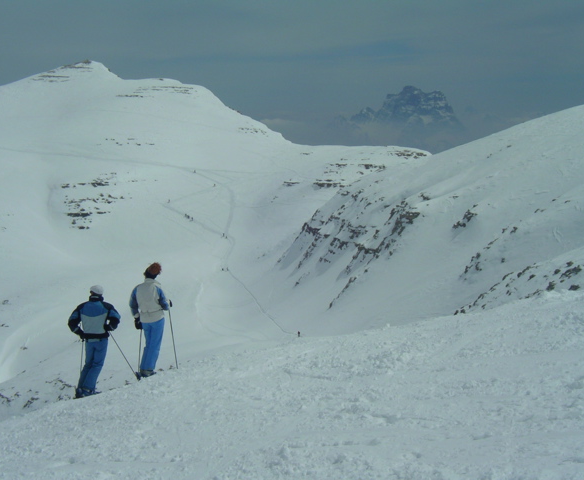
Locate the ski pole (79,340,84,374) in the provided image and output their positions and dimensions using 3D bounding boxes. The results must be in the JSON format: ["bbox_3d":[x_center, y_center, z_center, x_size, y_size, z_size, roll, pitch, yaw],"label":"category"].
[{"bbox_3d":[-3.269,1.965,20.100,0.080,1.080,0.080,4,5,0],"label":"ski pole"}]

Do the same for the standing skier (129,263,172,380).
[{"bbox_3d":[-2.213,1.239,20.100,0.600,1.750,0.480,1,5,15],"label":"standing skier"}]

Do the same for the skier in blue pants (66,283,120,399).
[{"bbox_3d":[-3.052,1.569,20.000,0.760,1.740,0.520,1,5,8],"label":"skier in blue pants"}]

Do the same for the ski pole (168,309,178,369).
[{"bbox_3d":[-1.842,1.491,20.200,0.080,1.100,0.080,-7,5,0],"label":"ski pole"}]

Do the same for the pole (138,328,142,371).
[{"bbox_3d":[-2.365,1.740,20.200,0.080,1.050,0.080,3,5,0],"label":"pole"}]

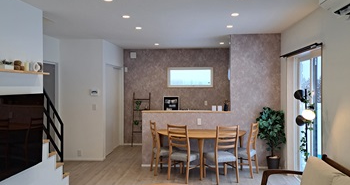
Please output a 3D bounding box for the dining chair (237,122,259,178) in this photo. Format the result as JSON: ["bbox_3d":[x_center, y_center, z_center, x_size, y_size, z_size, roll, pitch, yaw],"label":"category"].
[{"bbox_3d":[1.131,0.930,5.375,0.480,0.860,0.430,1,1,30],"label":"dining chair"}]

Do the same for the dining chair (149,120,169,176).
[{"bbox_3d":[-0.161,0.929,5.473,0.480,0.860,0.430,0,1,-16],"label":"dining chair"}]

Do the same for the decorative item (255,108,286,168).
[{"bbox_3d":[1.664,0.803,5.500,0.520,1.110,0.470,0,1,5],"label":"decorative item"}]

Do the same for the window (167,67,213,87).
[{"bbox_3d":[0.394,-0.374,8.019,1.130,0.490,0.100,0,1,5],"label":"window"}]

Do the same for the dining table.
[{"bbox_3d":[0.452,1.015,5.401,1.540,0.690,0.860,0,1,5],"label":"dining table"}]

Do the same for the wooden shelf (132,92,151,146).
[{"bbox_3d":[-0.799,0.663,7.923,0.440,1.300,0.300,0,1,5],"label":"wooden shelf"}]

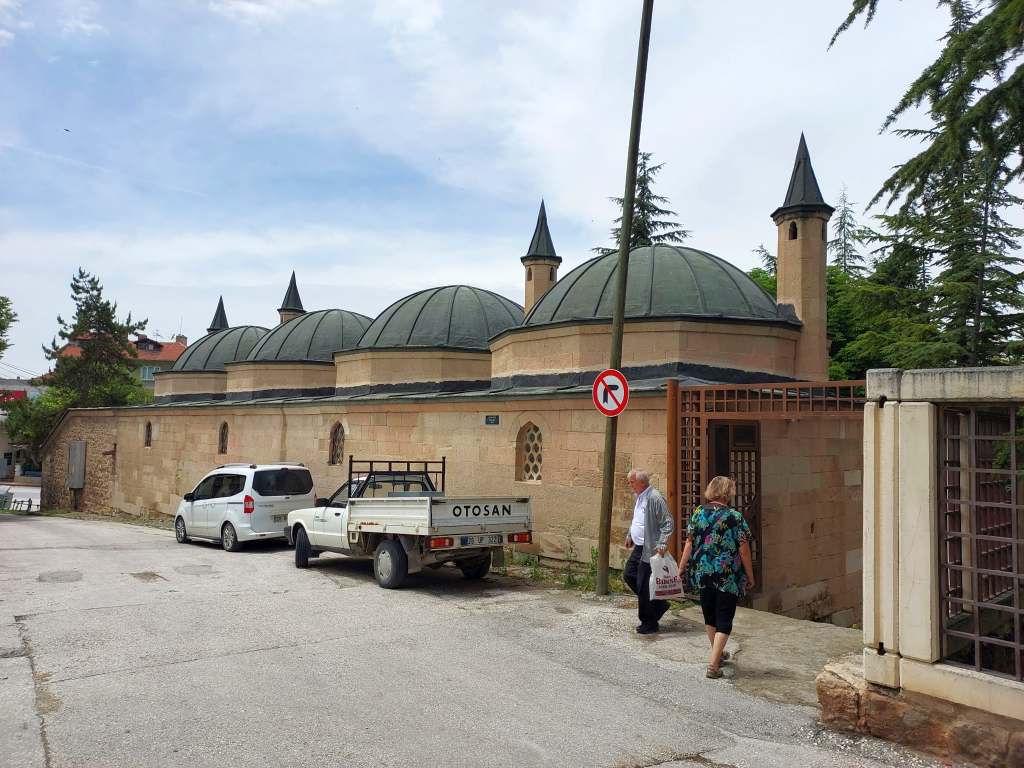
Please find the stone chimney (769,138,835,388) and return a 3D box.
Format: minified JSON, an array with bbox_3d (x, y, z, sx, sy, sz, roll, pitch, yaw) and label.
[{"bbox_3d":[4.886,-2.115,13.917,1.100,4.240,1.100,4,-4,-37],"label":"stone chimney"}]

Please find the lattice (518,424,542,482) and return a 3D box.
[{"bbox_3d":[0.370,1.186,14.411,0.250,1.044,0.688,3,-4,-41],"label":"lattice"}]

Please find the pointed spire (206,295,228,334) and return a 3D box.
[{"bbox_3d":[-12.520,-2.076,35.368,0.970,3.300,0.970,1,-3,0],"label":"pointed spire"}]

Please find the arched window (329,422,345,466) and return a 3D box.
[{"bbox_3d":[-4.038,1.411,19.542,0.250,1.018,0.751,3,-4,-41],"label":"arched window"}]

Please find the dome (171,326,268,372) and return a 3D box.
[{"bbox_3d":[-9.389,-1.144,29.871,5.150,1.800,5.150,4,-5,-41],"label":"dome"}]

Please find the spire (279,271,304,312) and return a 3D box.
[{"bbox_3d":[-7.292,-3.102,27.635,0.900,1.360,0.900,4,-5,-41],"label":"spire"}]

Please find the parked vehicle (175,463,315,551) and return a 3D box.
[{"bbox_3d":[-6.152,2.763,18.809,1.820,1.750,4.160,4,-7,-44],"label":"parked vehicle"}]

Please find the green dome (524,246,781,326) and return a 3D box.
[{"bbox_3d":[2.809,-1.744,15.986,5.150,1.800,5.150,1,-3,0],"label":"green dome"}]

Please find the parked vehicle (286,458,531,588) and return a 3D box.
[{"bbox_3d":[-1.902,2.091,13.109,1.775,1.855,4.693,5,-8,-40],"label":"parked vehicle"}]

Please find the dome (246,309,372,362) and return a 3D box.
[{"bbox_3d":[-5.323,-1.344,25.243,5.150,1.800,5.150,4,-5,-41],"label":"dome"}]

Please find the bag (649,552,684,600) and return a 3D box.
[{"bbox_3d":[1.530,1.911,8.200,0.360,0.470,0.120,3,-4,-25],"label":"bag"}]

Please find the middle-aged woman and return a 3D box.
[{"bbox_3d":[1.622,1.534,6.600,0.580,1.590,0.480,0,-3,16],"label":"middle-aged woman"}]

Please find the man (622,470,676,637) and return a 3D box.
[{"bbox_3d":[1.368,1.678,8.300,0.500,1.660,0.520,2,-3,-24],"label":"man"}]

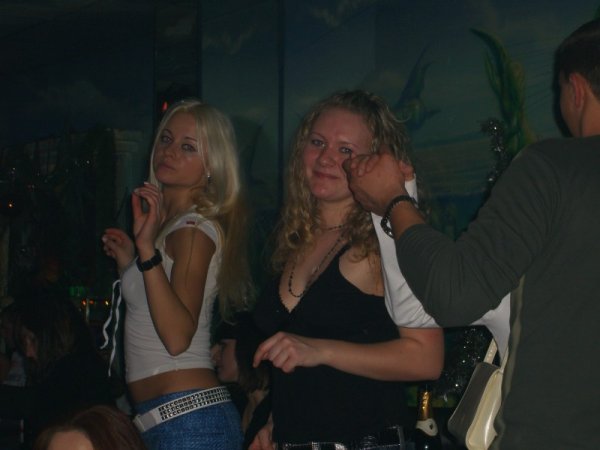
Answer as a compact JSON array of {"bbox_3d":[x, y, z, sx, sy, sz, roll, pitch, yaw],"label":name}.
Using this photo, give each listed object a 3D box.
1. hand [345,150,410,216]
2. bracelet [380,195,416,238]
[{"bbox_3d":[0.135,-0.073,2.900,0.095,0.115,0.090,-12,-28,-30],"label":"hand"},{"bbox_3d":[0.175,-0.014,2.860,0.070,0.077,0.018,37,0,-45],"label":"bracelet"}]

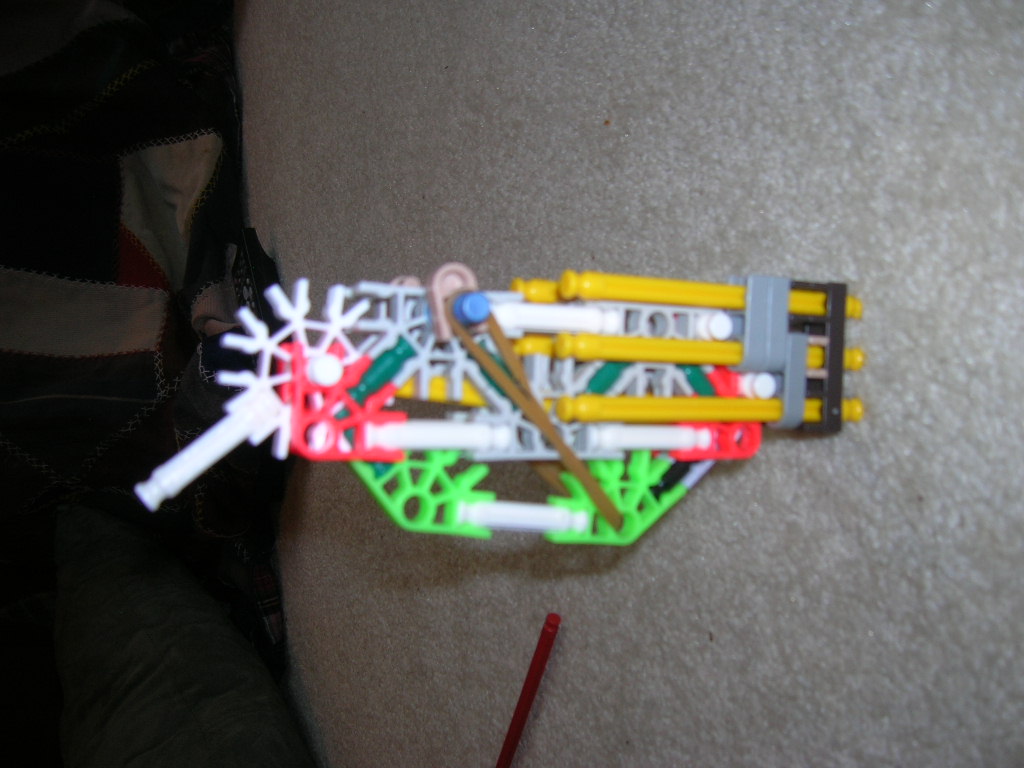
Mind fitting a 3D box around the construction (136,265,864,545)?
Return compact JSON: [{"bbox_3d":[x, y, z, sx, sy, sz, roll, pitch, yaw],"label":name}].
[{"bbox_3d":[0.005,0.006,0.233,0.050,0.173,0.066,180,91,-67],"label":"construction"}]

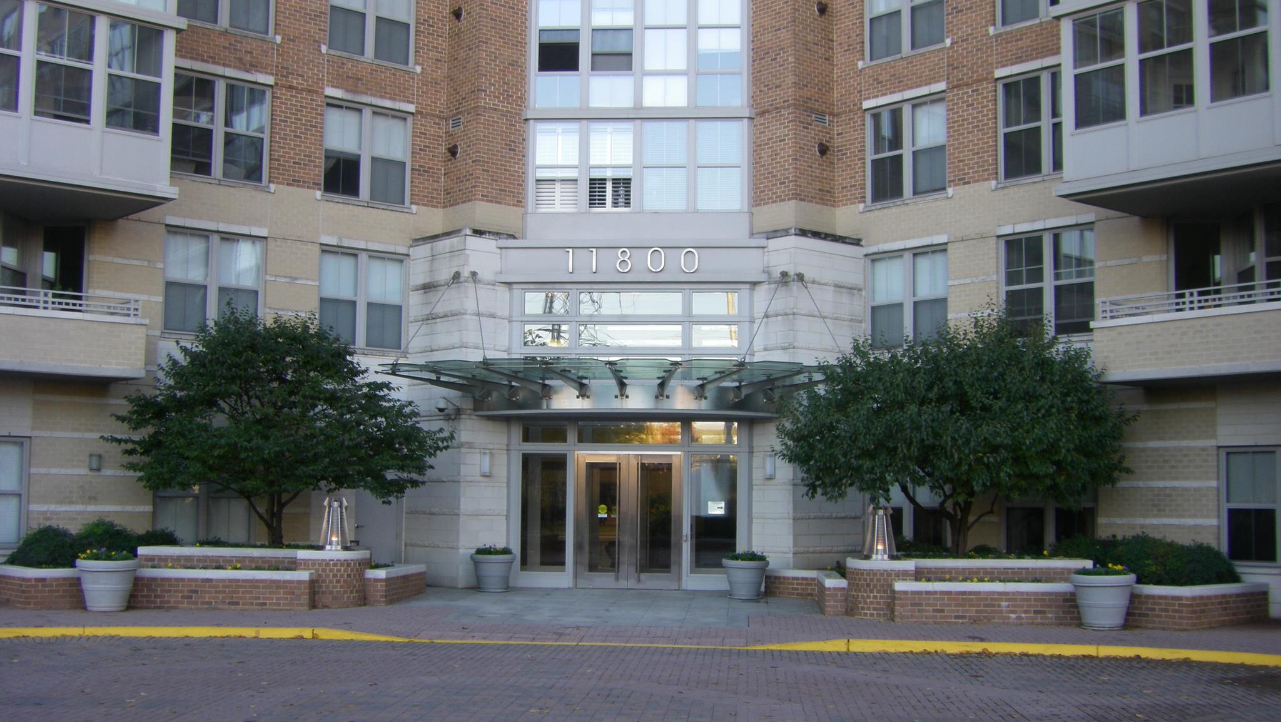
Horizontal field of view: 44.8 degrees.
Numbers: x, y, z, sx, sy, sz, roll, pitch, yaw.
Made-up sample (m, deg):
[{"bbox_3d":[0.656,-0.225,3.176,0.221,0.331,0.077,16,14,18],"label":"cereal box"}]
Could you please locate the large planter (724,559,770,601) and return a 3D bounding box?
[{"bbox_3d":[1.758,3.619,25.869,0.765,0.636,0.765,0,-5,4],"label":"large planter"}]

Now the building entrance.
[{"bbox_3d":[-0.227,2.931,28.438,1.938,2.462,0.150,0,-5,4],"label":"building entrance"}]

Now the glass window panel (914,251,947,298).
[{"bbox_3d":[5.208,-1.550,27.889,0.060,0.810,0.749,5,-7,-42],"label":"glass window panel"}]

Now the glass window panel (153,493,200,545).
[{"bbox_3d":[-7.760,2.673,25.990,0.766,0.791,0.060,5,-7,-40],"label":"glass window panel"}]

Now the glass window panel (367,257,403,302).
[{"bbox_3d":[-4.908,-1.563,29.851,0.779,0.813,0.060,5,-7,-41],"label":"glass window panel"}]

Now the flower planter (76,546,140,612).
[{"bbox_3d":[-7.510,3.065,21.978,0.885,0.903,0.885,0,-5,4],"label":"flower planter"}]

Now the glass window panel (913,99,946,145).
[{"bbox_3d":[5.181,-4.300,27.939,0.050,0.760,0.740,5,-7,-41],"label":"glass window panel"}]

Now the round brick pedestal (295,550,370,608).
[{"bbox_3d":[-4.615,3.256,23.275,1.060,0.837,0.900,0,-5,4],"label":"round brick pedestal"}]

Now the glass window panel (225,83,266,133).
[{"bbox_3d":[-6.956,-4.452,27.383,0.780,0.780,0.050,5,-7,-41],"label":"glass window panel"}]

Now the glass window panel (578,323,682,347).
[{"bbox_3d":[-0.197,-0.468,28.753,1.913,0.438,0.060,0,-5,4],"label":"glass window panel"}]

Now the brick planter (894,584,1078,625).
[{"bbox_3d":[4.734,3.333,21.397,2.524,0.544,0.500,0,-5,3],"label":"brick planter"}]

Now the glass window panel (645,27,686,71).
[{"bbox_3d":[0.471,-5.999,29.860,0.808,0.846,0.060,0,-5,4],"label":"glass window panel"}]

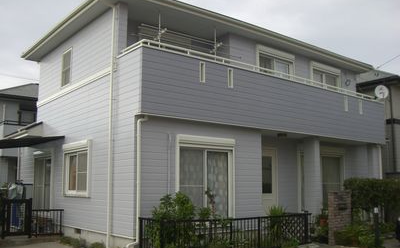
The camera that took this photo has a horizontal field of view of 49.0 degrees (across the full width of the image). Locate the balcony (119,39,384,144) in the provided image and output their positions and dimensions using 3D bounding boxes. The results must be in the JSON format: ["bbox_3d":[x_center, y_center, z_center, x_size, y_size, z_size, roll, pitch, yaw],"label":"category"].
[{"bbox_3d":[2.301,-0.479,13.042,10.000,1.680,1.200,7,-12,-38],"label":"balcony"}]

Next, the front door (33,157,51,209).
[{"bbox_3d":[-5.138,2.041,14.131,0.100,2.000,1.680,7,-11,-37],"label":"front door"}]

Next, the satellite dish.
[{"bbox_3d":[6.407,-1.147,15.500,0.480,0.500,0.270,-3,-10,18],"label":"satellite dish"}]

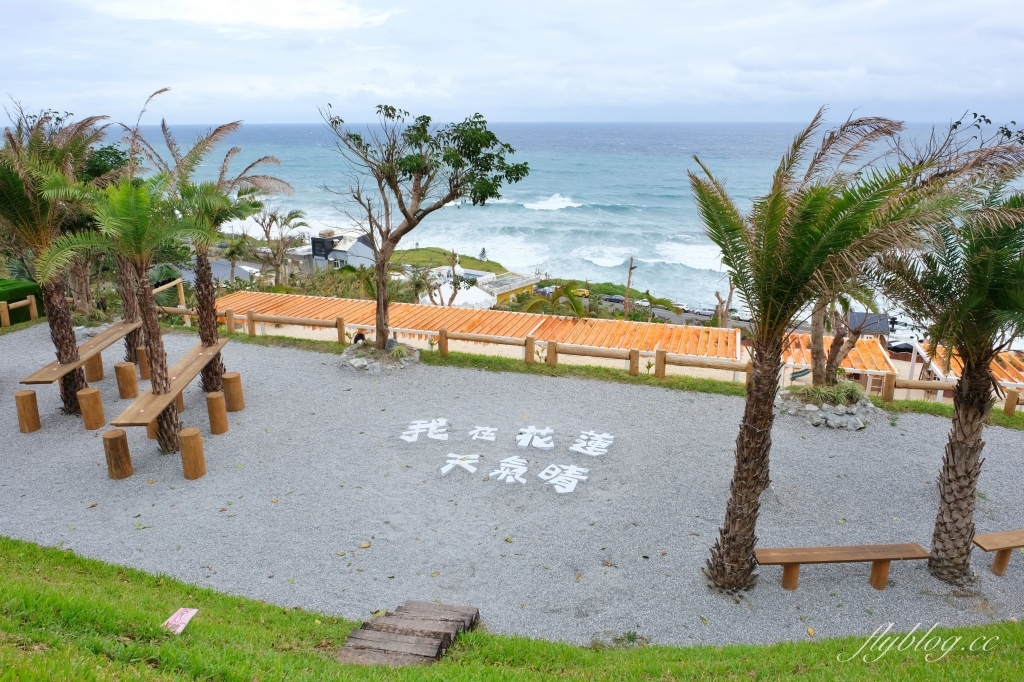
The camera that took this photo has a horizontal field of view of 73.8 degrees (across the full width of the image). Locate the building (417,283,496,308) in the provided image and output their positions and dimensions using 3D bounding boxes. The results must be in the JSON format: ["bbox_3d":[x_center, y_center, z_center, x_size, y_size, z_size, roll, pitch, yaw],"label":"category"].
[{"bbox_3d":[-10.300,-7.624,134.131,14.000,5.500,11.000,3,18,10],"label":"building"}]

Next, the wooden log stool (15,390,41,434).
[{"bbox_3d":[-5.768,0.847,8.094,0.210,0.460,0.210,0,18,0],"label":"wooden log stool"}]

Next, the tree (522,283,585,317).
[{"bbox_3d":[1.885,-0.814,32.309,2.800,4.000,2.600,0,18,0],"label":"tree"}]

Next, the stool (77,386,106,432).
[{"bbox_3d":[-5.026,0.822,8.172,0.230,0.460,0.230,0,18,0],"label":"stool"}]

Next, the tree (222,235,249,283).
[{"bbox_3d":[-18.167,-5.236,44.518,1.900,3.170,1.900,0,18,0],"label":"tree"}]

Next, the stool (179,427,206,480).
[{"bbox_3d":[-3.294,1.179,7.031,0.210,0.475,0.210,0,18,0],"label":"stool"}]

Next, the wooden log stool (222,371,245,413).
[{"bbox_3d":[-3.894,0.720,9.563,0.260,0.500,0.260,0,18,0],"label":"wooden log stool"}]

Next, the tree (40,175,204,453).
[{"bbox_3d":[-3.957,-0.160,7.238,1.650,2.900,1.650,0,18,0],"label":"tree"}]

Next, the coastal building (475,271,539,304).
[{"bbox_3d":[-1.200,-10.891,142.861,9.500,4.200,14.300,12,22,34],"label":"coastal building"}]

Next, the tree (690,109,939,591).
[{"bbox_3d":[2.150,0.216,5.294,1.850,3.850,1.800,0,18,0],"label":"tree"}]

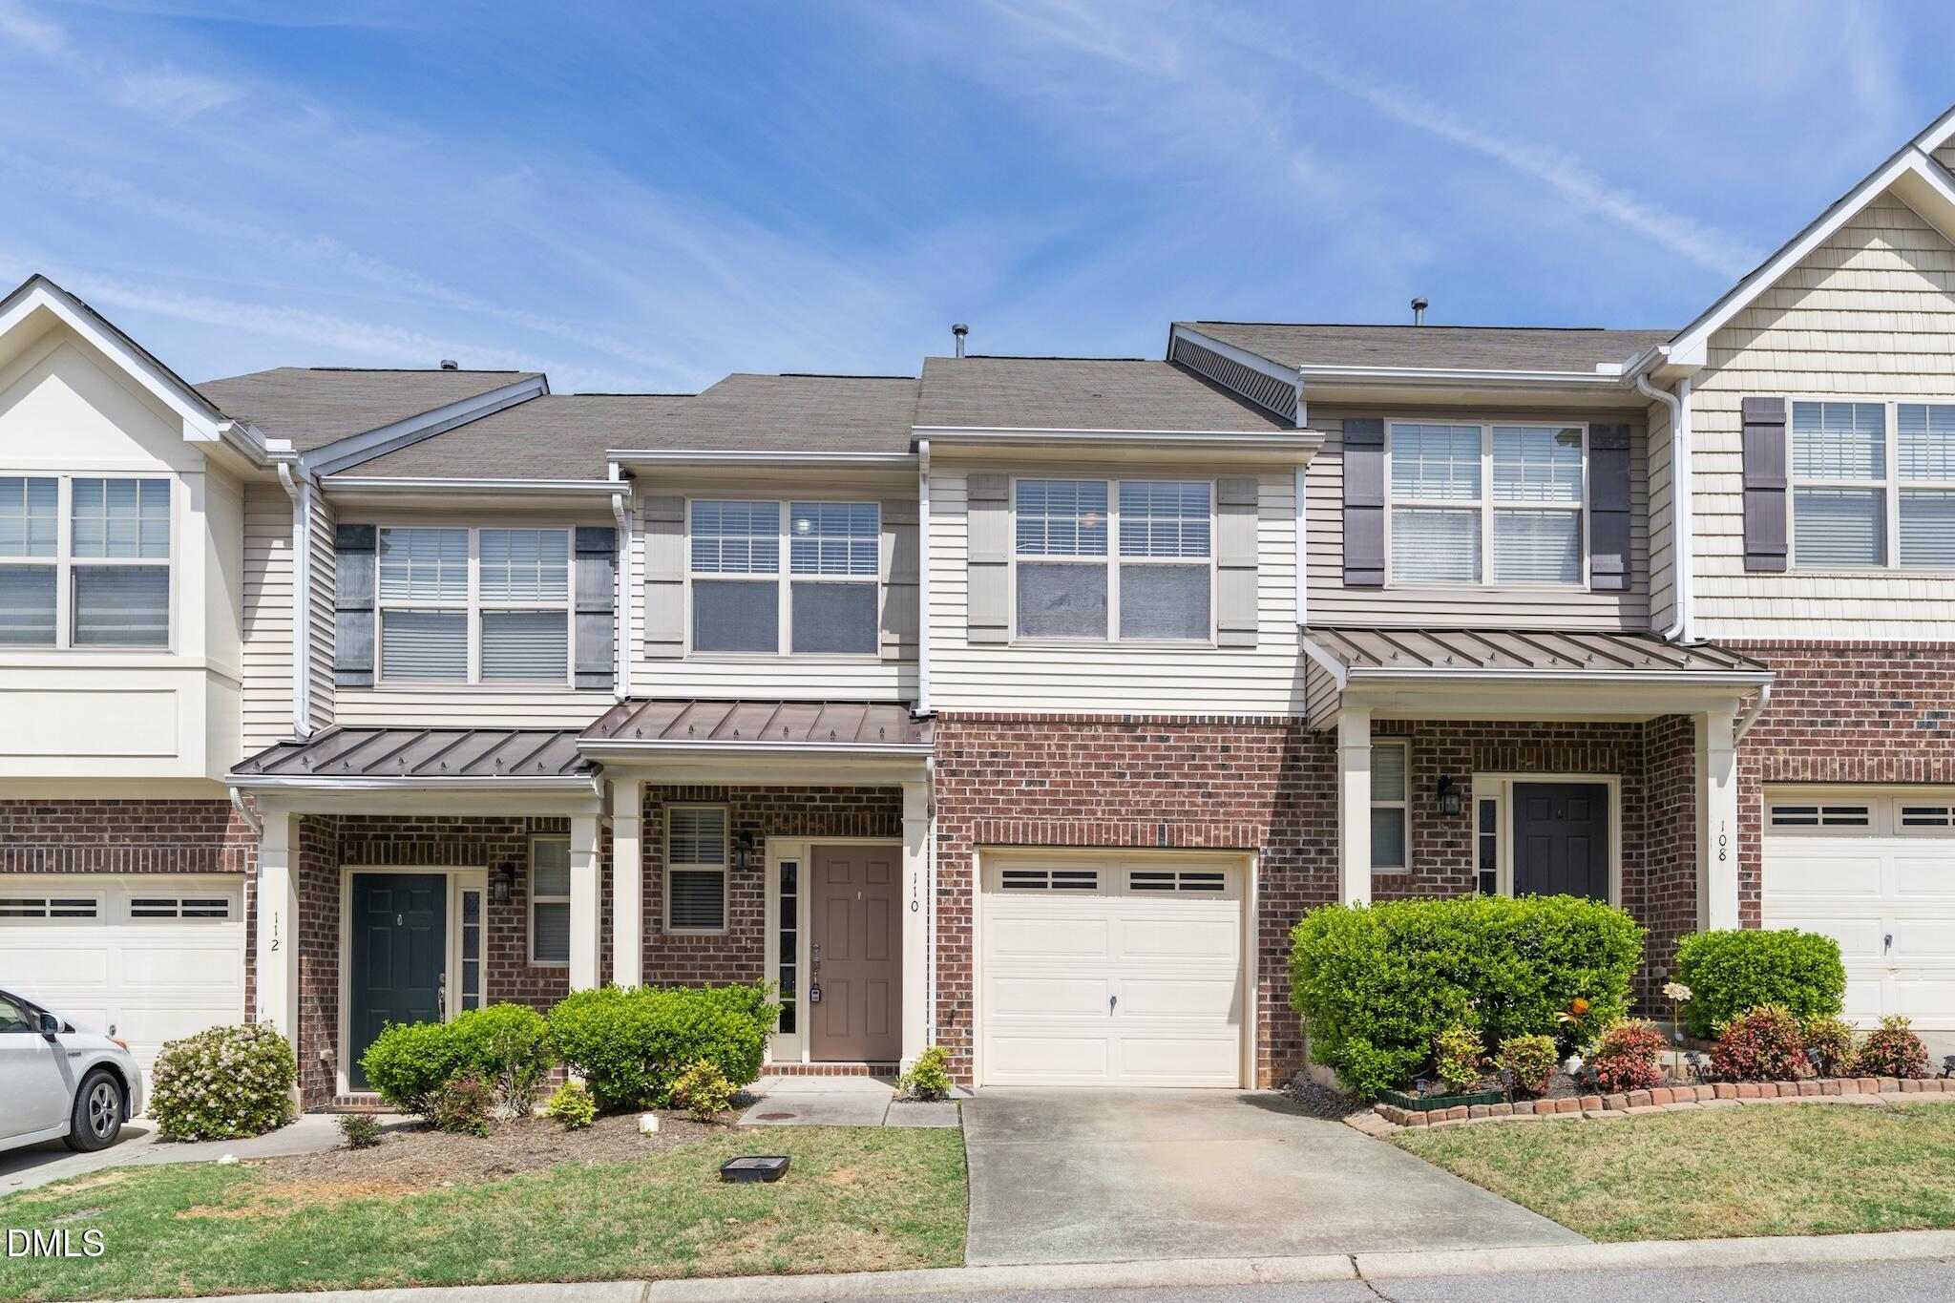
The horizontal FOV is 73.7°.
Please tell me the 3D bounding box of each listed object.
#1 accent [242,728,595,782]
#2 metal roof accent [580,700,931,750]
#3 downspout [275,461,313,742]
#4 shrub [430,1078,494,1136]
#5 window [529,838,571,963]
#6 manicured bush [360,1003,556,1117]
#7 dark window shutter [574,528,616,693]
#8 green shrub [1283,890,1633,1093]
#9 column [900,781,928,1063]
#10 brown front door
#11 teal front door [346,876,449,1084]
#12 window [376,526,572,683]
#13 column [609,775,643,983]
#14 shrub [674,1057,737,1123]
[{"bbox_3d":[-4.606,0.865,11.262,2.888,0.345,1.370,0,-1,-2],"label":"accent"},{"bbox_3d":[-1.810,0.630,11.250,2.850,0.380,1.500,0,-1,-1],"label":"metal roof accent"},{"bbox_3d":[-5.825,-0.417,11.164,0.182,2.387,0.380,0,-1,-2],"label":"downspout"},{"bbox_3d":[-3.955,3.488,9.999,0.490,0.460,0.470,0,-1,-1],"label":"shrub"},{"bbox_3d":[-3.824,2.297,12.019,0.610,1.200,0.100,0,-1,-1],"label":"window"},{"bbox_3d":[-4.171,3.285,10.454,1.550,0.920,1.000,0,-1,-1],"label":"manicured bush"},{"bbox_3d":[-3.558,-0.405,12.120,0.385,1.510,0.050,0,-1,-1],"label":"dark window shutter"},{"bbox_3d":[3.761,2.615,10.043,2.600,1.430,1.100,0,-1,-2],"label":"green shrub"},{"bbox_3d":[-0.517,2.371,10.900,0.240,2.550,0.240,0,-1,-1],"label":"column"},{"bbox_3d":[-1.106,2.809,12.100,0.890,2.000,0.070,0,-1,-1],"label":"brown front door"},{"bbox_3d":[-5.345,3.044,12.019,0.910,2.020,0.070,0,-1,-1],"label":"teal front door"},{"bbox_3d":[-4.606,-0.428,11.933,1.789,1.442,0.120,0,-1,-2],"label":"window"},{"bbox_3d":[-2.925,2.358,10.900,0.240,2.550,0.240,0,-1,-1],"label":"column"},{"bbox_3d":[-2.113,3.355,10.076,0.480,0.450,0.460,0,-1,-2],"label":"shrub"}]

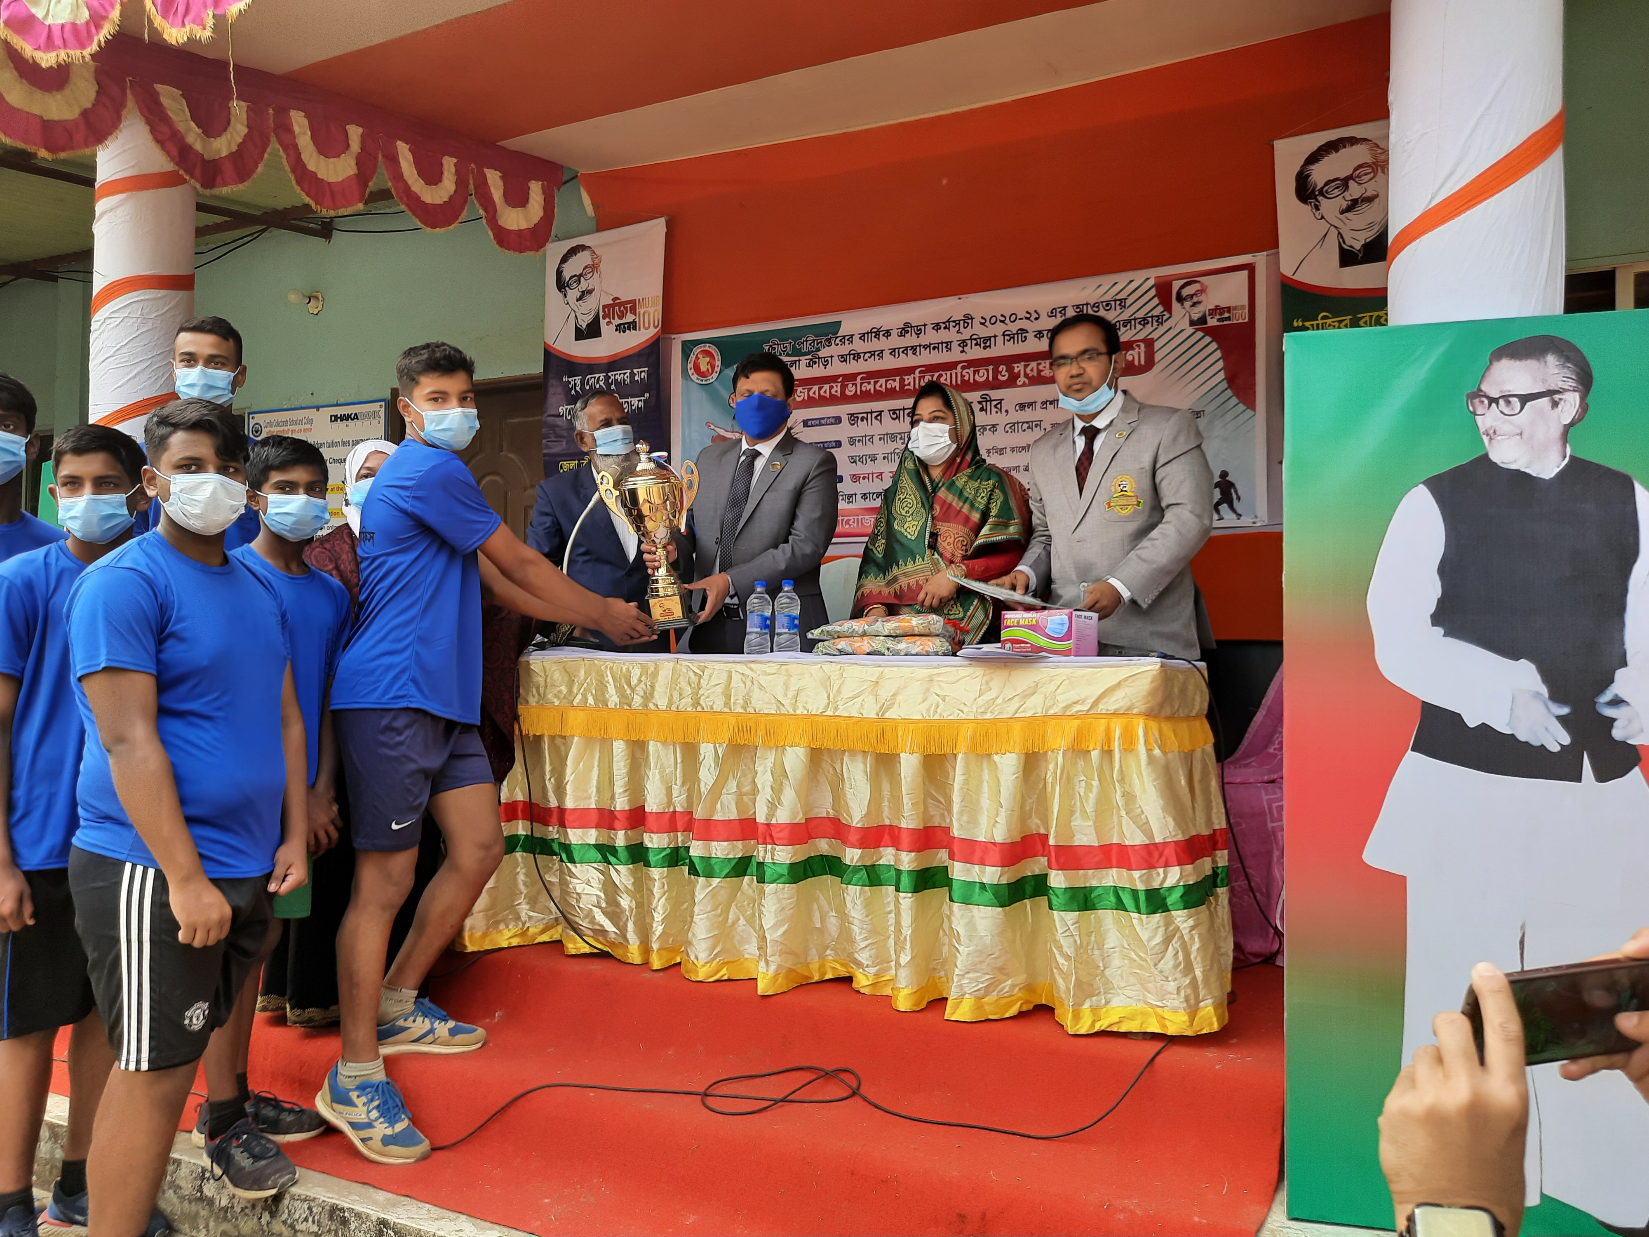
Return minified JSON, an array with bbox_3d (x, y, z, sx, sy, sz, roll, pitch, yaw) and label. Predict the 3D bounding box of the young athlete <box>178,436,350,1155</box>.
[{"bbox_3d":[-1.190,0.374,2.530,0.270,1.520,0.380,0,-1,33],"label":"young athlete"}]

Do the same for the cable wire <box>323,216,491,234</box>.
[{"bbox_3d":[-1.970,-1.851,5.600,1.000,0.085,0.050,0,-1,27],"label":"cable wire"}]

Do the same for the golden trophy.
[{"bbox_3d":[-0.433,-0.213,3.000,0.250,0.465,0.155,-10,-1,15],"label":"golden trophy"}]

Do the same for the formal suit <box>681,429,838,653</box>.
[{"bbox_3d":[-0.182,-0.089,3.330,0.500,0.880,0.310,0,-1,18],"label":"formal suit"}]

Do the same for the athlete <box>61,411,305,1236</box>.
[{"bbox_3d":[-1.100,0.427,2.050,0.310,1.600,0.430,0,-1,18],"label":"athlete"}]

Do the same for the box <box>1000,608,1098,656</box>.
[{"bbox_3d":[0.505,0.033,2.660,0.185,0.098,0.105,-1,-1,44],"label":"box"}]

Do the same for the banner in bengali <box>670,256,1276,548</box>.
[{"bbox_3d":[0.410,-0.761,4.578,2.450,0.915,0.020,0,-1,27],"label":"banner in bengali"}]

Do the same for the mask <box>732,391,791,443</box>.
[{"bbox_3d":[-0.172,-0.554,3.270,0.150,0.135,0.100,0,-1,2],"label":"mask"}]

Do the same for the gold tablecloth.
[{"bbox_3d":[0.048,0.462,3.005,1.800,0.760,0.660,0,-1,27],"label":"gold tablecloth"}]

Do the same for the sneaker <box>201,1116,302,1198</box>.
[{"bbox_3d":[-1.164,1.087,2.420,0.270,0.115,0.100,-1,-1,42],"label":"sneaker"}]

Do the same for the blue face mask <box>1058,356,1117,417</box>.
[{"bbox_3d":[0.633,-0.562,2.880,0.140,0.145,0.120,0,-1,25],"label":"blue face mask"}]

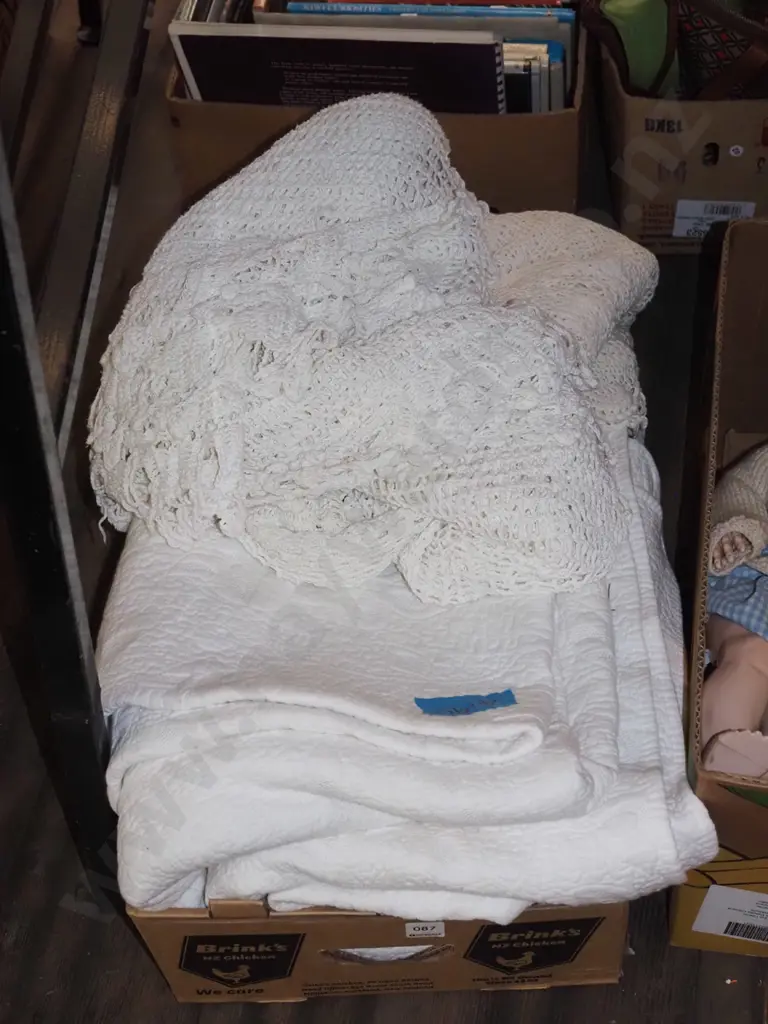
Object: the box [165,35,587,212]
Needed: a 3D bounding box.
[{"bbox_3d":[0.022,-0.459,1.600,0.400,0.210,0.360,4,51,9],"label":"box"}]

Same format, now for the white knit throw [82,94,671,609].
[{"bbox_3d":[-0.003,-0.098,0.946,0.372,0.200,0.330,-3,48,3],"label":"white knit throw"}]

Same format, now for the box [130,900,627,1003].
[{"bbox_3d":[0.003,0.124,1.082,0.299,0.122,0.420,-3,48,3],"label":"box"}]

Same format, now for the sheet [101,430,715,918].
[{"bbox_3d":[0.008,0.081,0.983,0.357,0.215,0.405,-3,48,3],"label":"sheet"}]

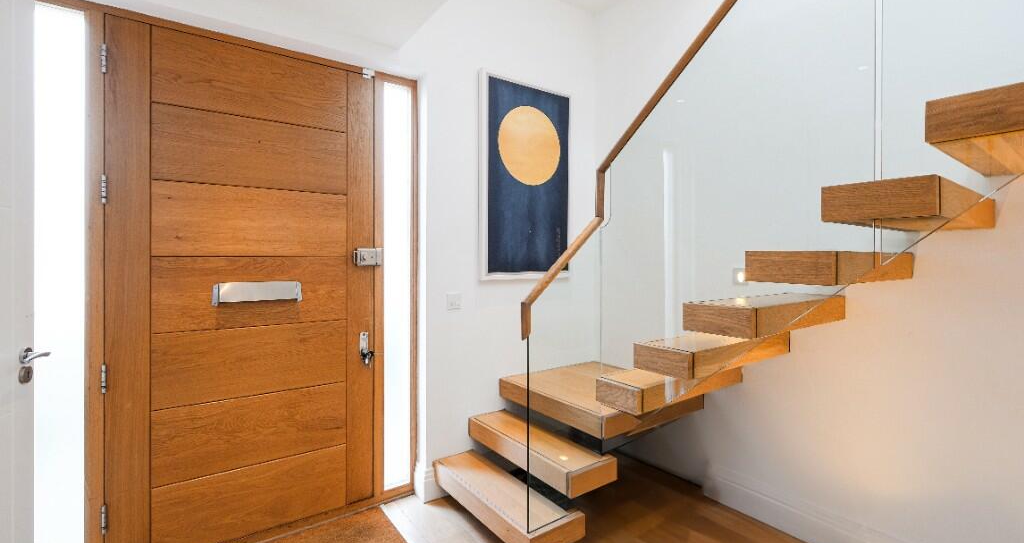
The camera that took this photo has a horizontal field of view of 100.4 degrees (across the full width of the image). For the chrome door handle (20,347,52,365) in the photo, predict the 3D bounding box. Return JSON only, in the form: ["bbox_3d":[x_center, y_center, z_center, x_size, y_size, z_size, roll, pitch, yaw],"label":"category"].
[{"bbox_3d":[-1.548,0.275,1.355,0.060,0.053,0.140,-1,0,-22],"label":"chrome door handle"}]

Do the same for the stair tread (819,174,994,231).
[{"bbox_3d":[1.252,-0.189,1.318,0.783,0.094,0.236,-1,0,-35],"label":"stair tread"}]

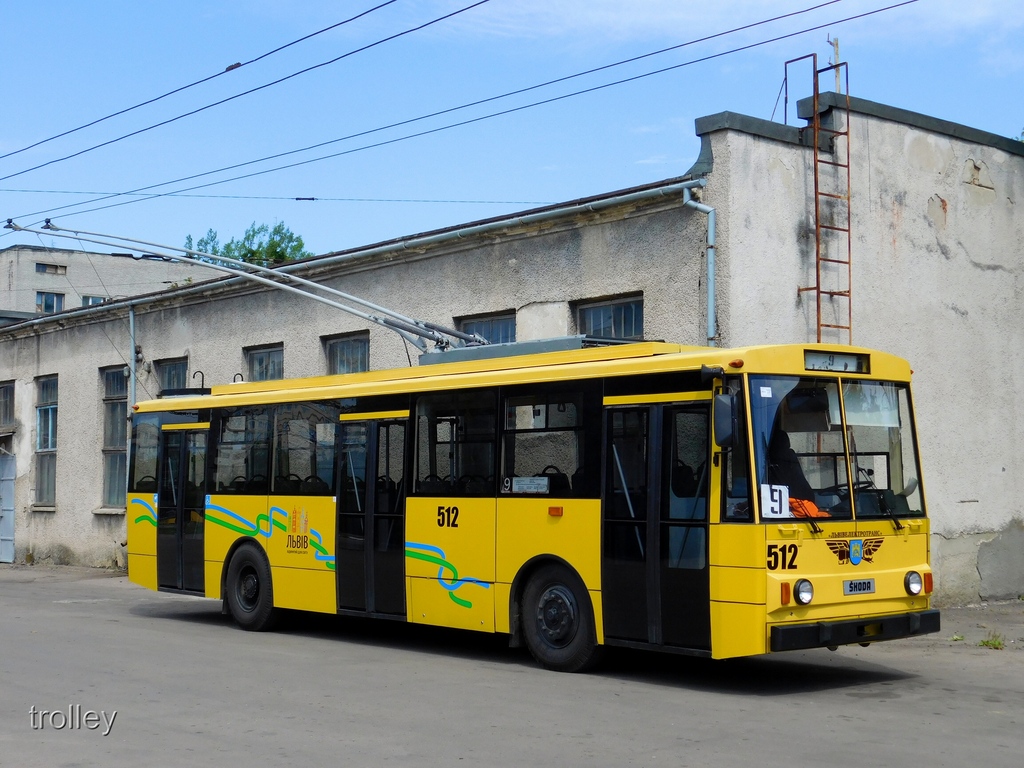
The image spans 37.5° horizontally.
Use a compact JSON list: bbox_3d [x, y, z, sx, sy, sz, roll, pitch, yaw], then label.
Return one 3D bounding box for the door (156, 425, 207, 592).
[{"bbox_3d":[-4.279,1.635,19.657,0.100,2.091,1.308,3,-5,-40],"label":"door"}]

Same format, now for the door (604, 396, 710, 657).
[{"bbox_3d":[1.274,1.203,13.085,0.100,2.091,1.303,3,-5,-40],"label":"door"}]

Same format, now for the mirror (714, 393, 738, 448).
[{"bbox_3d":[1.756,0.299,12.349,0.200,0.450,0.130,0,-4,2],"label":"mirror"}]

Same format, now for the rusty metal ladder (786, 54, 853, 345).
[{"bbox_3d":[3.855,-1.546,18.853,0.700,5.070,0.520,3,-5,-40],"label":"rusty metal ladder"}]

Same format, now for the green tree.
[{"bbox_3d":[-13.075,-0.784,74.541,6.000,14.620,6.000,3,-5,-40],"label":"green tree"}]

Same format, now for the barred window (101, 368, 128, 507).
[{"bbox_3d":[-8.024,1.070,30.417,0.180,2.820,1.300,3,-5,-40],"label":"barred window"}]

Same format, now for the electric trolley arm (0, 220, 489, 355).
[{"bbox_3d":[-3.377,-1.286,18.423,6.700,0.500,0.820,16,2,21],"label":"electric trolley arm"}]

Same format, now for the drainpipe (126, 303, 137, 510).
[{"bbox_3d":[-7.384,0.728,29.242,0.120,4.570,0.120,3,-5,-40],"label":"drainpipe"}]

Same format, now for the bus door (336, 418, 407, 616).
[{"bbox_3d":[-1.494,1.419,16.362,0.100,2.091,1.312,3,-5,-40],"label":"bus door"}]

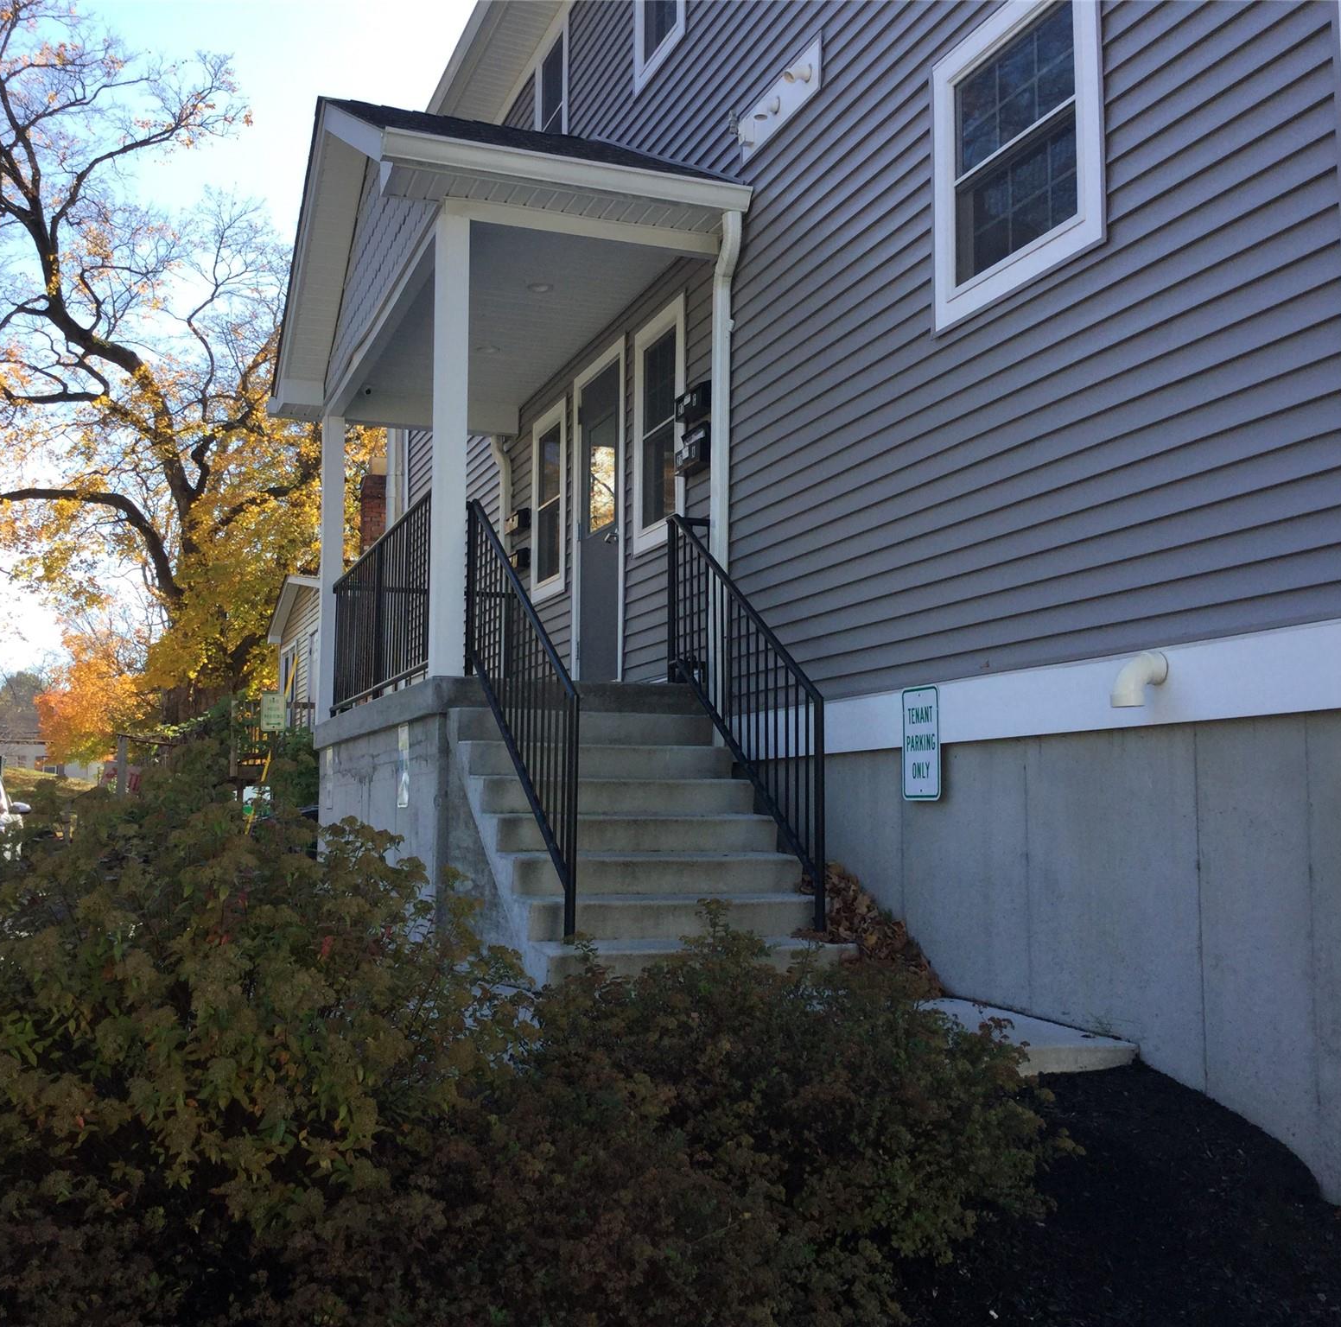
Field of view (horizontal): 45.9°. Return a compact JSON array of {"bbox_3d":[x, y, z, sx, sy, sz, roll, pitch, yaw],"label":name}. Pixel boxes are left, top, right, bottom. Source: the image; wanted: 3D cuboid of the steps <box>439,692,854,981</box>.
[{"bbox_3d":[-0.180,0.713,7.359,1.360,1.424,1.970,3,-6,-20],"label":"steps"}]

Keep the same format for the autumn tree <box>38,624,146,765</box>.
[{"bbox_3d":[-24.800,1.630,68.000,4.900,6.600,4.900,3,-6,-20],"label":"autumn tree"}]

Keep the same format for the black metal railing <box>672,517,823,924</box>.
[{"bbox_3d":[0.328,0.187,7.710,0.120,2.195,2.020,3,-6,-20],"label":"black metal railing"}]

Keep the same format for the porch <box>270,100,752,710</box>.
[{"bbox_3d":[-1.390,-1.627,10.353,1.930,4.060,5.300,3,-6,-20],"label":"porch"}]

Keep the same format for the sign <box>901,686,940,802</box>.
[{"bbox_3d":[0.998,0.322,6.318,0.012,0.457,0.305,3,-6,-20],"label":"sign"}]

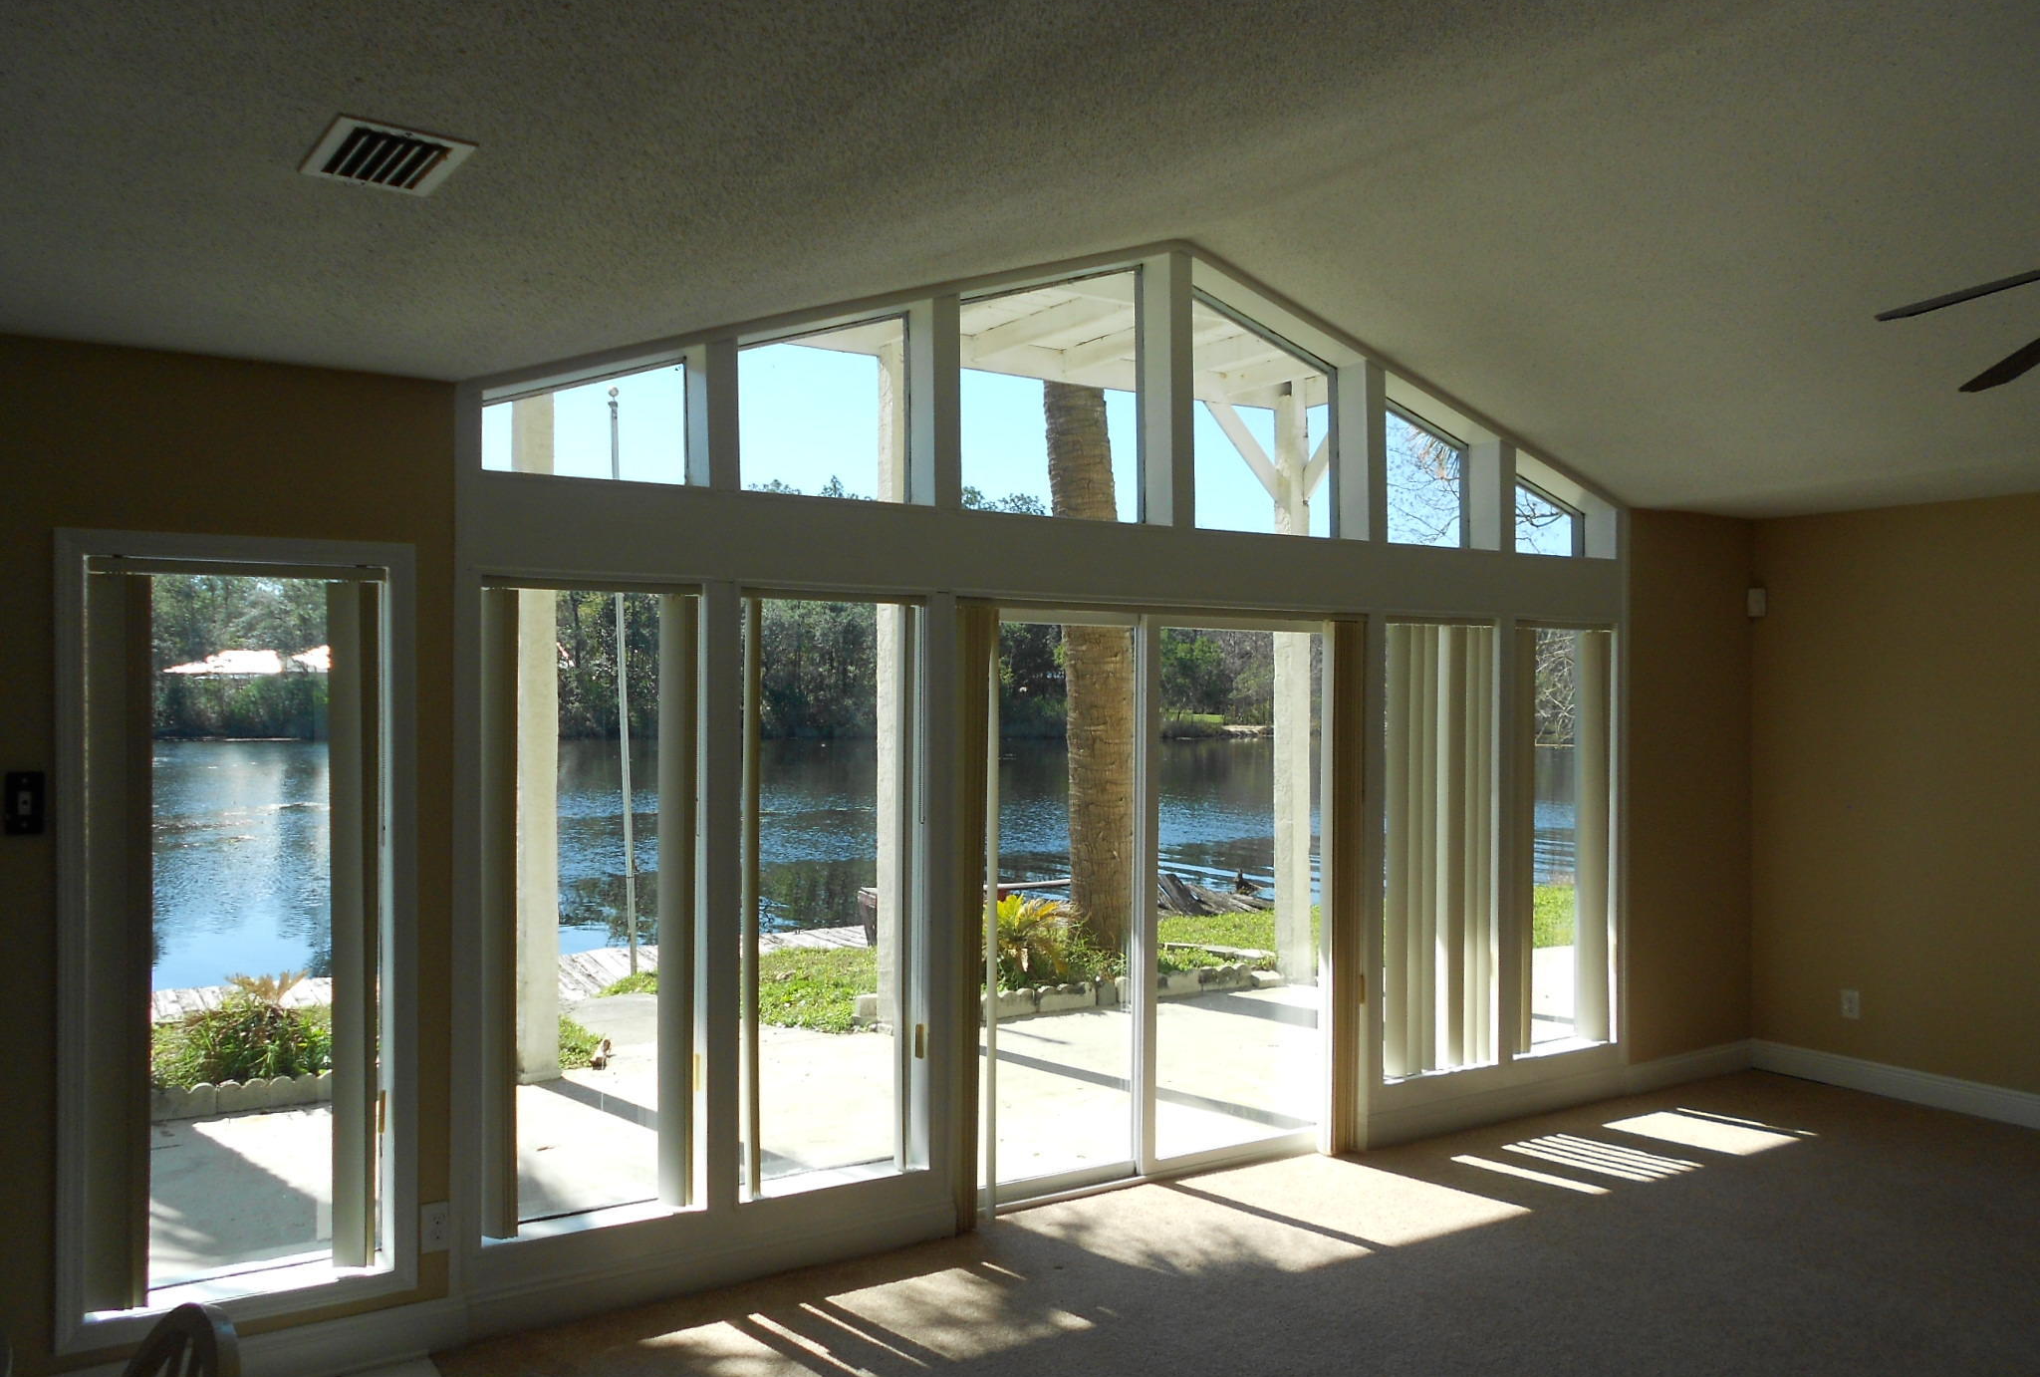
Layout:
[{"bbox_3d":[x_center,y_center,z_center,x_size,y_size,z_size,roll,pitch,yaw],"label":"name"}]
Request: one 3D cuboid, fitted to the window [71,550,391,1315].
[{"bbox_3d":[-1.916,0.571,3.764,0.683,1.752,0.080,0,0,-32],"label":"window"}]

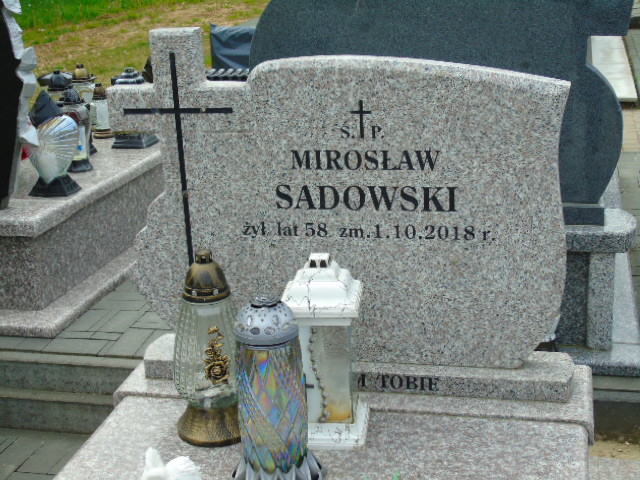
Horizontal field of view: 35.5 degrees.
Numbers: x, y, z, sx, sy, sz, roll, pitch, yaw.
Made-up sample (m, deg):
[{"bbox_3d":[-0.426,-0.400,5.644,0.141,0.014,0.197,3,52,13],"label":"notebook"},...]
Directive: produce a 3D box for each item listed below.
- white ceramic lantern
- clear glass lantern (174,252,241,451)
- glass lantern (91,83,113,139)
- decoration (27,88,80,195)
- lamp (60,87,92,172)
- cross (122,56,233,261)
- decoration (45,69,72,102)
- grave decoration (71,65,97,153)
[{"bbox_3d":[0.010,0.199,1.874,0.146,0.352,0.146,-1,17,6],"label":"white ceramic lantern"},{"bbox_3d":[-0.206,0.196,1.907,0.159,0.361,0.159,-7,17,-14],"label":"clear glass lantern"},{"bbox_3d":[-0.978,-0.579,4.463,0.091,0.236,0.091,-6,17,-11],"label":"glass lantern"},{"bbox_3d":[-0.934,-0.336,3.447,0.160,0.356,0.113,1,17,14],"label":"decoration"},{"bbox_3d":[-0.930,-0.424,3.807,0.109,0.315,0.109,-7,17,-13],"label":"lamp"},{"bbox_3d":[-0.284,-0.148,2.054,0.234,0.469,0.015,1,17,14],"label":"cross"},{"bbox_3d":[-1.068,-0.528,4.115,0.101,0.349,0.101,-7,17,-14],"label":"decoration"},{"bbox_3d":[-0.962,-0.533,4.087,0.104,0.364,0.104,-7,17,-12],"label":"grave decoration"}]

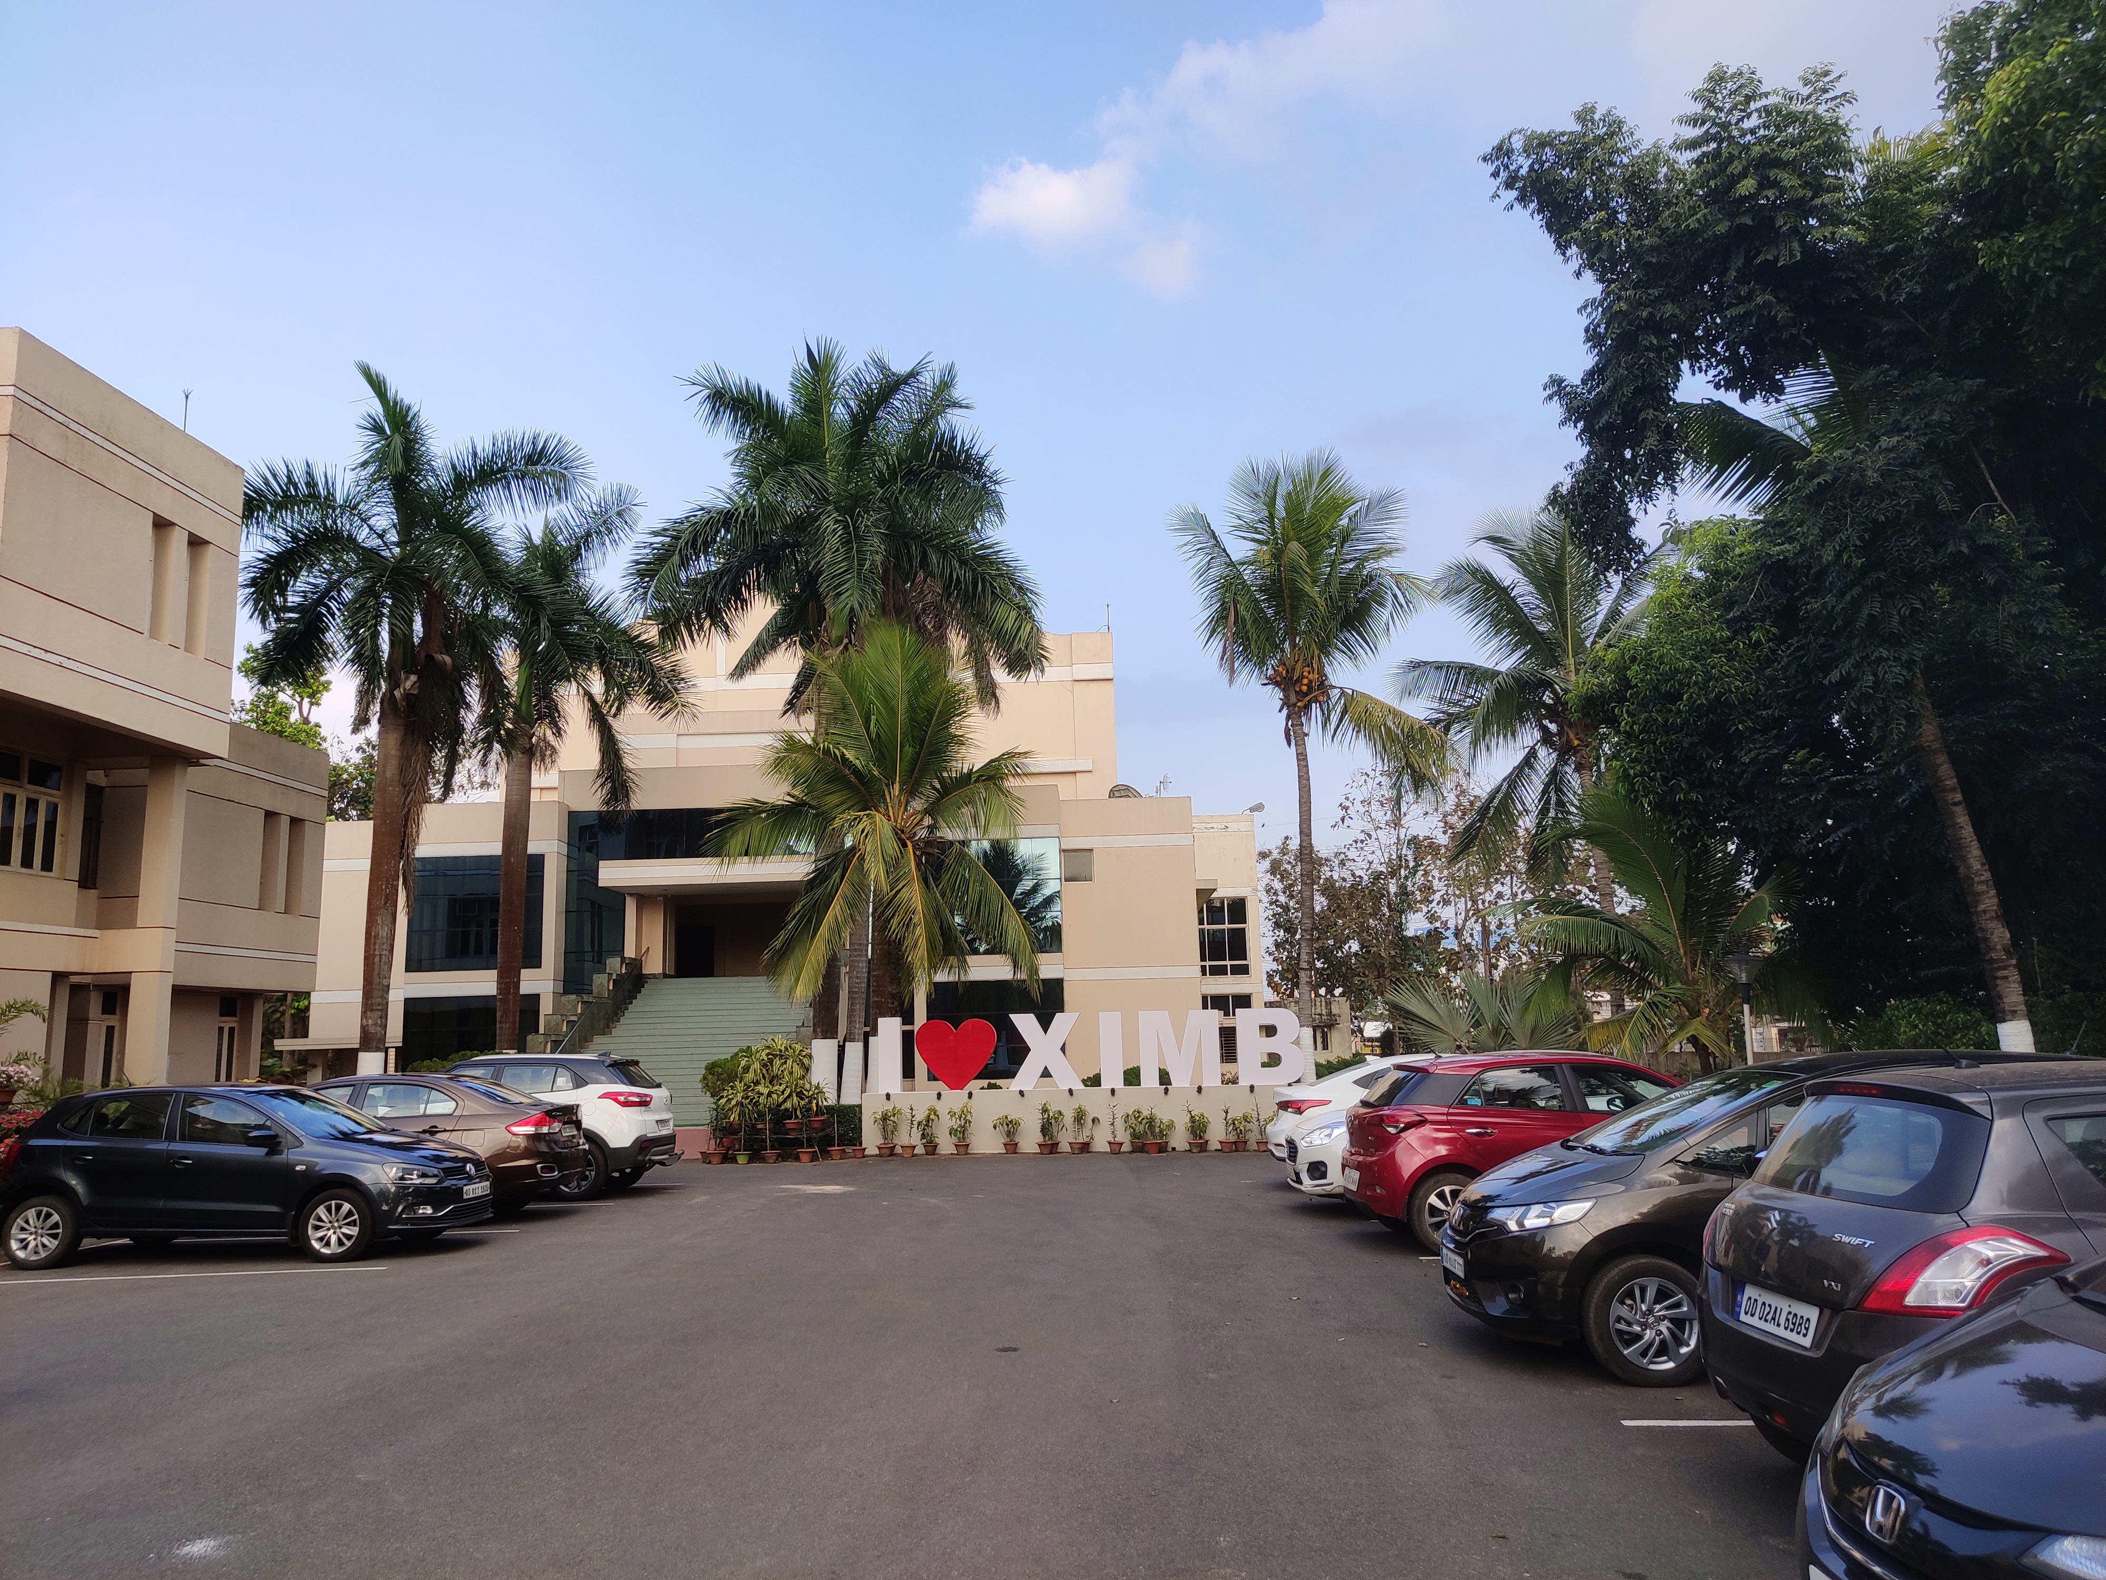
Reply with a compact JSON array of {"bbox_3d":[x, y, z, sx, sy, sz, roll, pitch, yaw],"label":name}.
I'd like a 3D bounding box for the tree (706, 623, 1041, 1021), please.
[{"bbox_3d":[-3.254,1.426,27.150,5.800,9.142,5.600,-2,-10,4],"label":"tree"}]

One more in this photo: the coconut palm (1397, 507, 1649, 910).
[{"bbox_3d":[8.727,0.321,26.253,5.370,10.820,6.000,-1,-9,0],"label":"coconut palm"}]

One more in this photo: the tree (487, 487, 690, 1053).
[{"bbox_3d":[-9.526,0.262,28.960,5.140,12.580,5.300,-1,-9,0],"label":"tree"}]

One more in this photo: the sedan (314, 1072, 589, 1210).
[{"bbox_3d":[-7.216,3.751,15.909,4.490,1.485,1.730,-2,-9,2],"label":"sedan"}]

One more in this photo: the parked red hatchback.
[{"bbox_3d":[4.430,2.928,12.565,3.985,1.505,1.740,-2,-9,2],"label":"parked red hatchback"}]

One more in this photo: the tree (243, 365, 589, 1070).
[{"bbox_3d":[-10.381,-0.696,24.458,5.700,13.080,5.700,-1,-9,0],"label":"tree"}]

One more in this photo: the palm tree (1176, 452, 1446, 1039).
[{"bbox_3d":[4.973,-0.191,29.170,5.300,13.262,5.300,-2,-10,4],"label":"palm tree"}]

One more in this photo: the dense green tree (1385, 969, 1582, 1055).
[{"bbox_3d":[6.482,3.958,22.636,2.970,2.590,3.000,-1,-9,0],"label":"dense green tree"}]

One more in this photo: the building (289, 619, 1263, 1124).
[{"bbox_3d":[-5.206,1.879,38.200,22.000,12.700,17.000,-2,-10,4],"label":"building"}]

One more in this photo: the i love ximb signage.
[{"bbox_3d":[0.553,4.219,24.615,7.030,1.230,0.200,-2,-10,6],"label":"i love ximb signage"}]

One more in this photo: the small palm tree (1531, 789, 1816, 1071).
[{"bbox_3d":[9.135,2.585,22.289,4.400,5.270,4.300,-2,-10,4],"label":"small palm tree"}]

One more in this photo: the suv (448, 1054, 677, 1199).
[{"bbox_3d":[-6.863,4.202,19.002,4.270,1.650,1.780,-2,-10,4],"label":"suv"}]

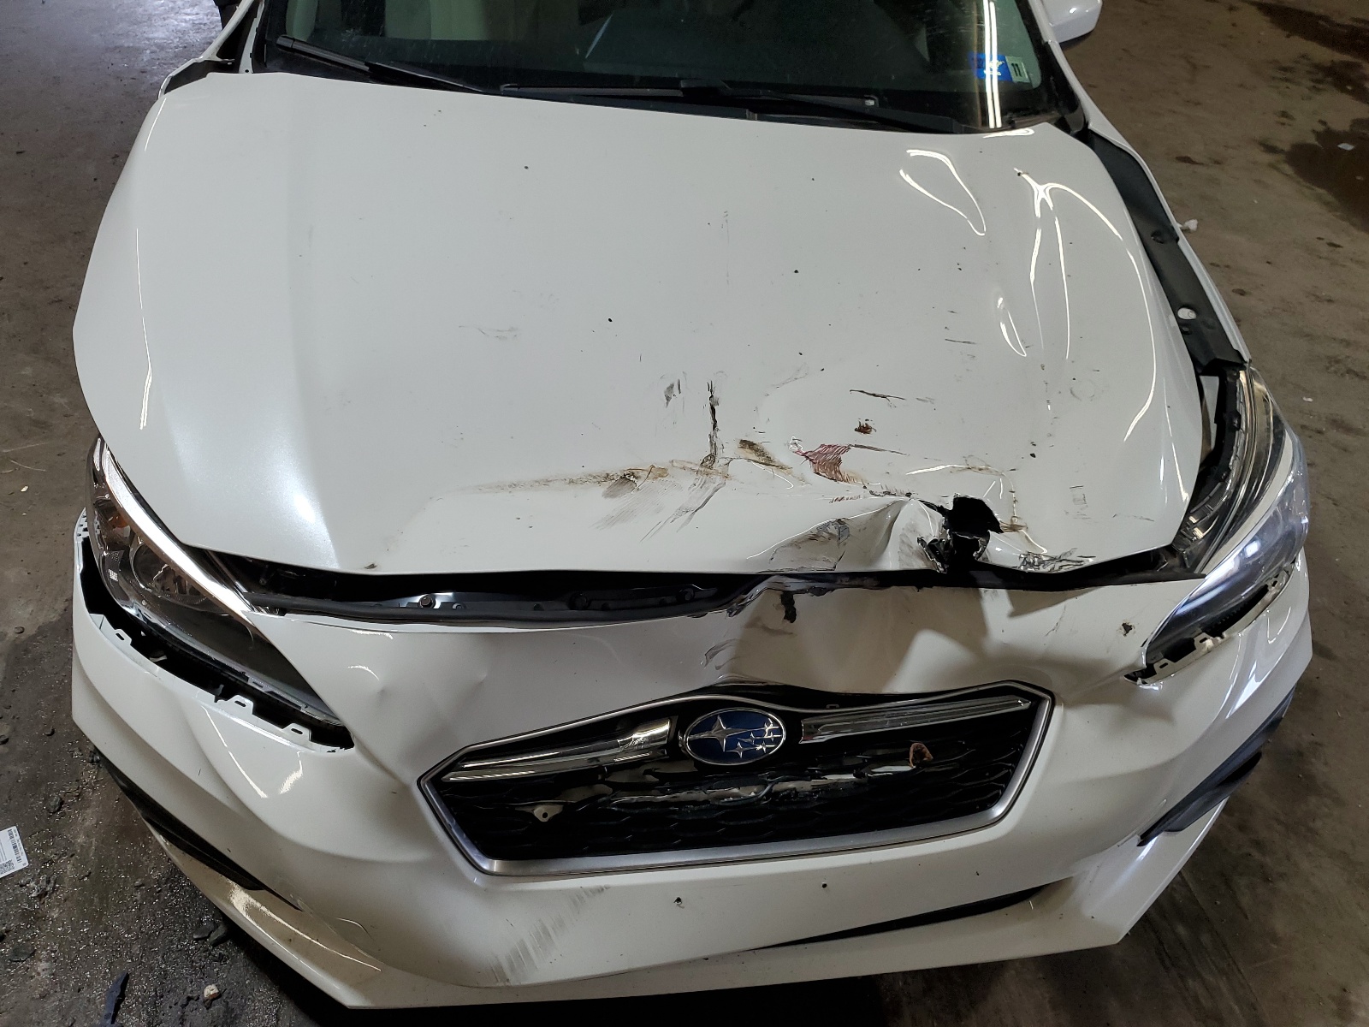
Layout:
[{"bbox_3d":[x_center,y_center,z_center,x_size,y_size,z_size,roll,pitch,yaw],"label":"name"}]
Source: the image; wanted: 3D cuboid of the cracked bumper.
[{"bbox_3d":[0.060,0.291,1.452,1.740,0.570,0.570,-2,42,-5],"label":"cracked bumper"}]

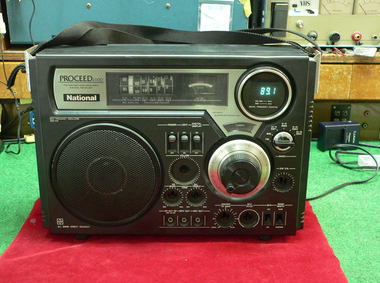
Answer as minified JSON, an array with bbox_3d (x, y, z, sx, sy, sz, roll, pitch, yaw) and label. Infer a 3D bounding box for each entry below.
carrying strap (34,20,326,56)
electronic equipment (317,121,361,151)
[{"bbox_3d":[-0.020,-0.138,0.668,0.370,0.042,0.065,0,17,0],"label":"carrying strap"},{"bbox_3d":[0.315,-0.010,1.063,0.080,0.055,0.029,-3,18,-11],"label":"electronic equipment"}]

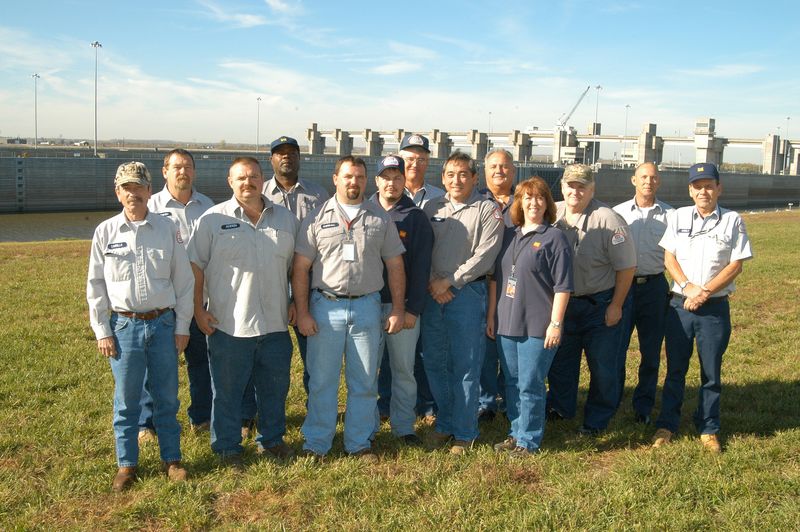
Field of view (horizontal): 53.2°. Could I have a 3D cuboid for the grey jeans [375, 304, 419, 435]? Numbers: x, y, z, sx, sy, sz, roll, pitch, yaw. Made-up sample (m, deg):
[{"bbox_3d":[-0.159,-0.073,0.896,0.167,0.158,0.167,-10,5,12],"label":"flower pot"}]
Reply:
[{"bbox_3d":[-0.009,0.606,4.996,0.390,0.950,0.300,3,8,6],"label":"grey jeans"}]

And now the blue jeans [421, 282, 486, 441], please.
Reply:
[{"bbox_3d":[0.329,0.594,4.917,0.410,0.997,0.320,6,9,26],"label":"blue jeans"}]

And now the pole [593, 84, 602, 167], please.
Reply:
[{"bbox_3d":[59.000,-41.590,240.000,2.300,25.477,2.300,2,8,0],"label":"pole"}]

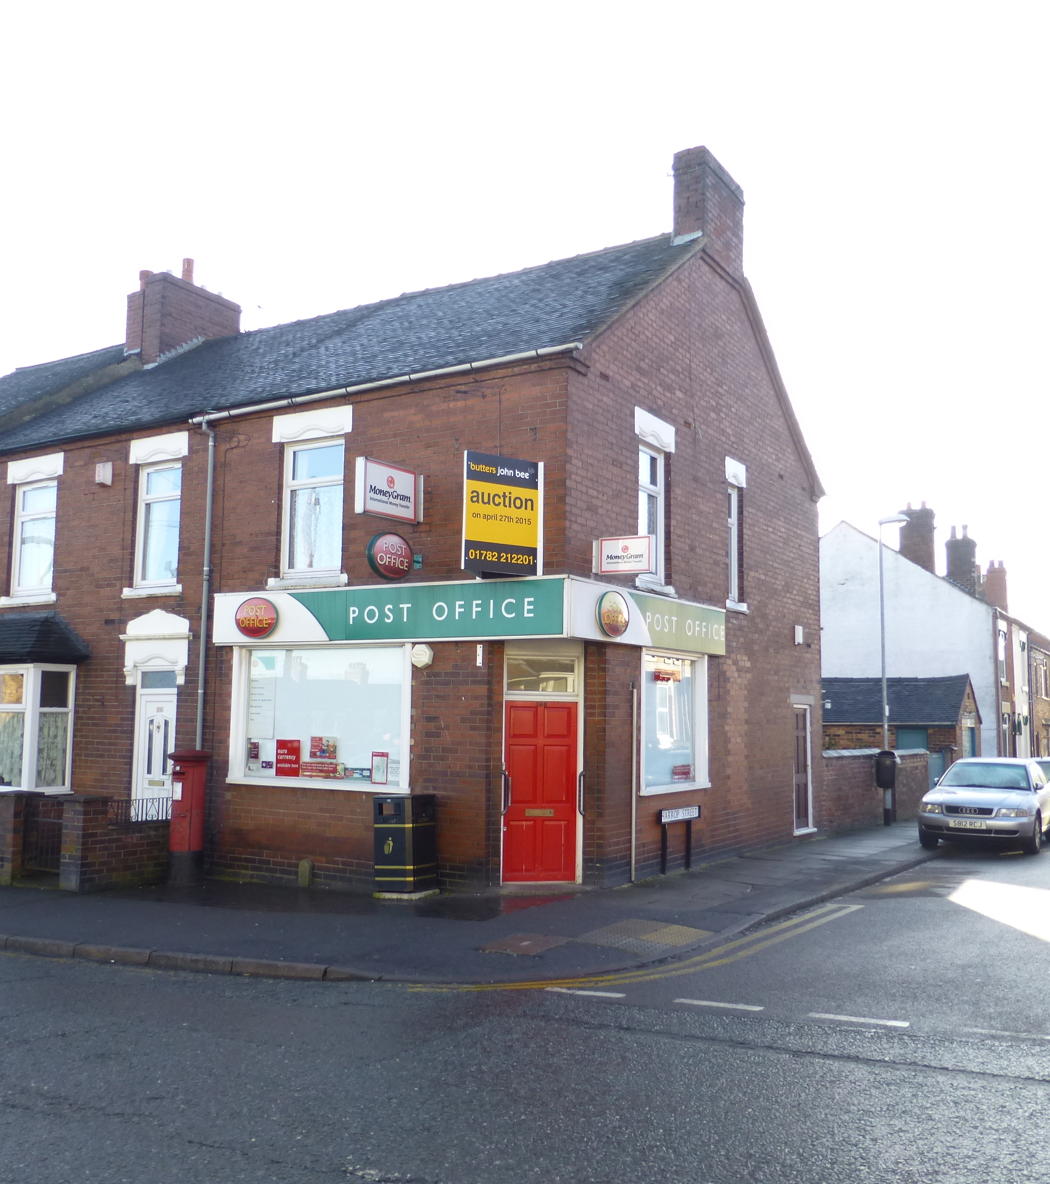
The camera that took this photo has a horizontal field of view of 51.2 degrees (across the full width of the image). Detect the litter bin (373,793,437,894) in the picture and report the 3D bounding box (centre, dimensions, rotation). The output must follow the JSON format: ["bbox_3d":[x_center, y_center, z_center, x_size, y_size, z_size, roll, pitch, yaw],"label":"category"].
[{"bbox_3d":[-1.271,2.670,11.659,0.526,0.985,0.517,-8,-9,31],"label":"litter bin"}]

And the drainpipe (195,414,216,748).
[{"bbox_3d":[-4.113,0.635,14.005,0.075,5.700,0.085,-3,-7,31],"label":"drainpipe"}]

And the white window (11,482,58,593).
[{"bbox_3d":[-7.344,-0.788,16.545,1.094,1.731,0.100,-3,-7,32],"label":"white window"}]

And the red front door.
[{"bbox_3d":[0.165,2.170,11.951,0.820,1.944,0.060,2,-6,-13],"label":"red front door"}]

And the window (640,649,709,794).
[{"bbox_3d":[1.869,1.634,13.771,0.195,1.706,1.950,-3,-7,31],"label":"window"}]

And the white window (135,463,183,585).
[{"bbox_3d":[-4.984,-0.902,15.068,0.959,1.719,0.100,-3,-7,32],"label":"white window"}]

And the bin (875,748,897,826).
[{"bbox_3d":[7.006,3.821,21.265,0.439,1.472,0.449,-1,-6,16],"label":"bin"}]

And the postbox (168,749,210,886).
[{"bbox_3d":[-4.026,2.674,13.099,0.510,1.580,0.510,-3,-7,31],"label":"postbox"}]

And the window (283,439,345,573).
[{"bbox_3d":[-2.574,-1.029,13.579,1.065,1.685,0.100,-3,-7,32],"label":"window"}]

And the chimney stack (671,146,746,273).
[{"bbox_3d":[2.745,-5.484,16.162,0.468,1.482,1.589,-3,-7,31],"label":"chimney stack"}]

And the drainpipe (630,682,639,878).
[{"bbox_3d":[1.240,2.155,12.430,0.075,2.218,0.075,-3,-7,32],"label":"drainpipe"}]

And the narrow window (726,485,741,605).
[{"bbox_3d":[2.889,-0.694,15.680,0.100,1.640,0.580,-3,-7,32],"label":"narrow window"}]

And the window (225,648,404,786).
[{"bbox_3d":[-2.486,1.498,13.121,2.847,1.706,0.195,-3,-7,31],"label":"window"}]

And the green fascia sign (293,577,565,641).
[{"bbox_3d":[-1.151,0.230,12.251,3.743,0.615,0.120,-3,-7,32],"label":"green fascia sign"}]

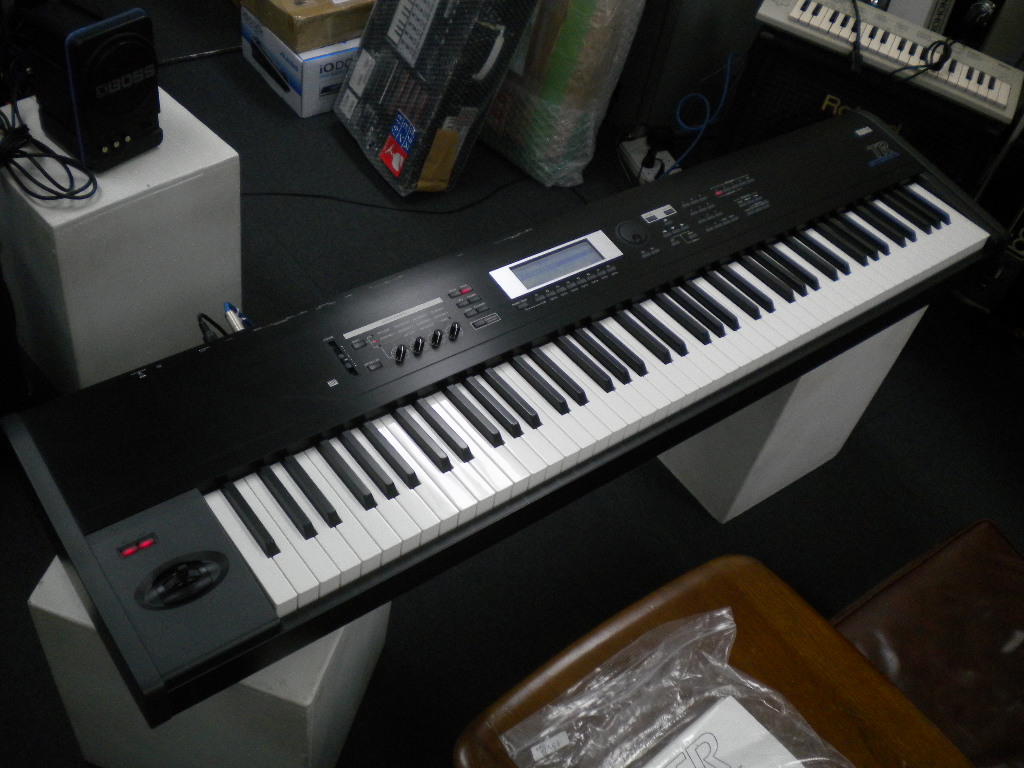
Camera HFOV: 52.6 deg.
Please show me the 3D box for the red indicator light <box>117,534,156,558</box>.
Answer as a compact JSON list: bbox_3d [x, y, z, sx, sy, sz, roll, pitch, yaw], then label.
[{"bbox_3d":[-0.356,0.155,0.987,0.036,0.006,0.011,-24,63,-30],"label":"red indicator light"}]

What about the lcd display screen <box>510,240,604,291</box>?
[{"bbox_3d":[0.060,-0.155,1.350,0.131,0.006,0.040,-24,63,-30],"label":"lcd display screen"}]

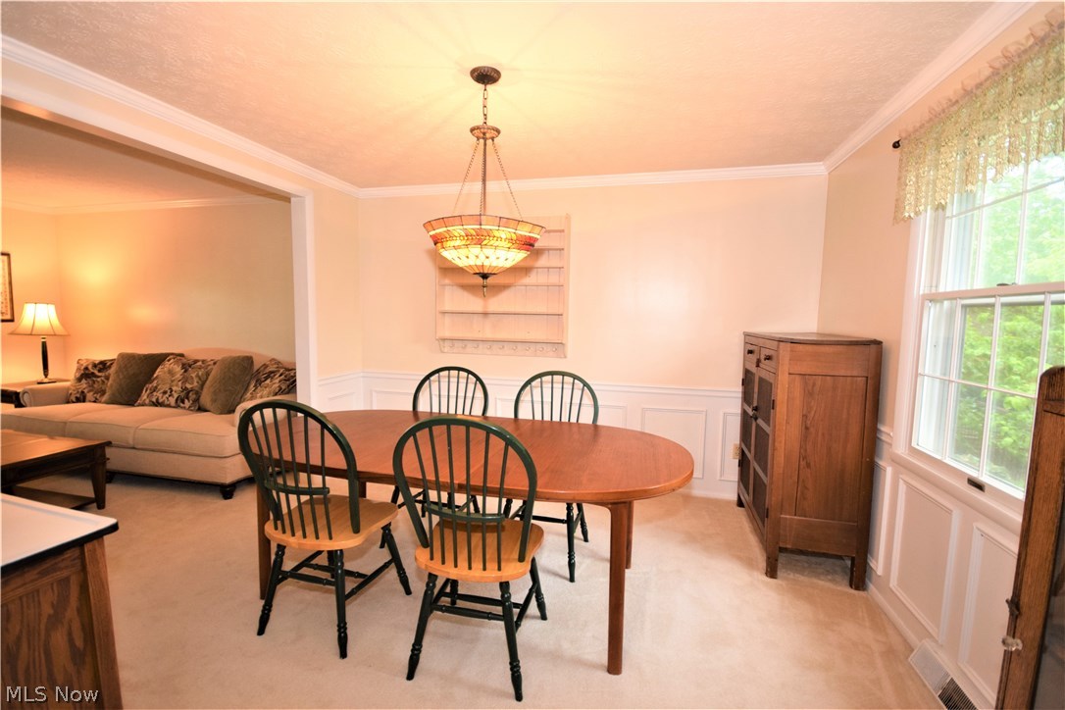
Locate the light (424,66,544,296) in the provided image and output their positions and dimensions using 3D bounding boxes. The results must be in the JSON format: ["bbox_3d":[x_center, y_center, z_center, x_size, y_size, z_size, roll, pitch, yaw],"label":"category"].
[{"bbox_3d":[-0.212,-0.756,2.004,0.585,0.978,0.585,3,5,15],"label":"light"}]

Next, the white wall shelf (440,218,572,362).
[{"bbox_3d":[-0.251,-0.556,3.594,1.100,1.120,0.110,3,6,16],"label":"white wall shelf"}]

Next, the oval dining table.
[{"bbox_3d":[-0.367,0.796,2.281,2.220,0.739,1.070,2,5,13],"label":"oval dining table"}]

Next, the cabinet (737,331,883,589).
[{"bbox_3d":[1.607,0.528,2.726,0.472,1.275,0.970,3,5,15],"label":"cabinet"}]

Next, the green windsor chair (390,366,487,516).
[{"bbox_3d":[-0.583,0.605,2.716,0.520,1.030,0.520,3,5,15],"label":"green windsor chair"}]

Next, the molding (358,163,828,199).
[{"bbox_3d":[0.239,-1.329,3.436,3.650,0.070,0.060,3,5,14],"label":"molding"}]

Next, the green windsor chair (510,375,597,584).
[{"bbox_3d":[0.078,0.636,2.537,0.515,1.030,0.520,3,5,15],"label":"green windsor chair"}]

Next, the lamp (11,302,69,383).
[{"bbox_3d":[-4.687,-0.114,4.268,0.405,0.765,0.405,3,5,15],"label":"lamp"}]

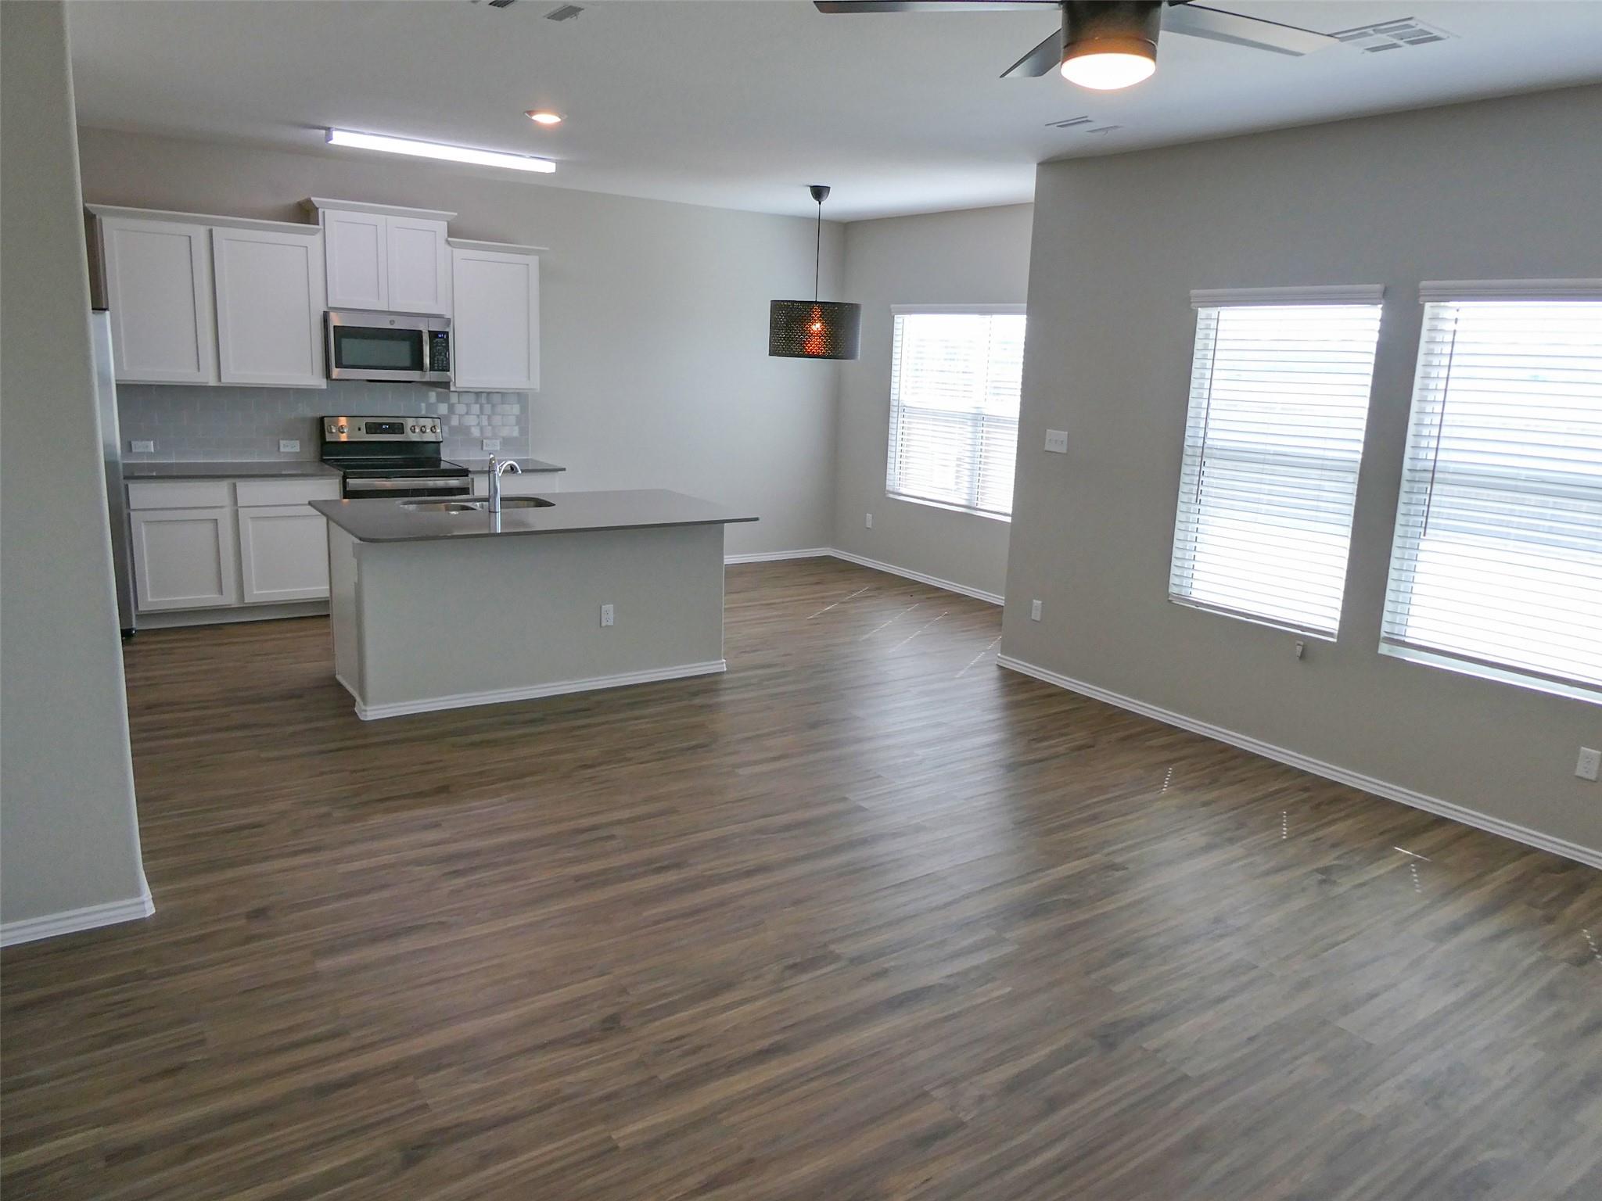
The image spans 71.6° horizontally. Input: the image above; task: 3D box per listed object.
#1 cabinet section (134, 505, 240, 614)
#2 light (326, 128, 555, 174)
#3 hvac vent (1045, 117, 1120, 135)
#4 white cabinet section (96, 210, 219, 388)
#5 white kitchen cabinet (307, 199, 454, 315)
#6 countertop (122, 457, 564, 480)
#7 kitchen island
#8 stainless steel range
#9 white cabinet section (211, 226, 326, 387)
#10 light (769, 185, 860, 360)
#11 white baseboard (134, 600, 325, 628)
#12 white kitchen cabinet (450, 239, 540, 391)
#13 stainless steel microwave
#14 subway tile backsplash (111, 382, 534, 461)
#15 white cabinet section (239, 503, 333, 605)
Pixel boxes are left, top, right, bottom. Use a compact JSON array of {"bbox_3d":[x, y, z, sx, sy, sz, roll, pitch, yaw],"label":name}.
[{"bbox_3d":[-3.675,-0.295,6.569,0.490,0.585,0.550,-6,15,-34],"label":"cabinet section"},{"bbox_3d":[-1.970,-2.495,6.178,1.231,0.074,0.124,-6,15,-35],"label":"light"},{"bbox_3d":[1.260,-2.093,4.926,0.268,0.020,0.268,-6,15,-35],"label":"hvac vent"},{"bbox_3d":[-3.720,-1.709,6.408,0.516,0.911,0.320,-6,15,-34],"label":"white cabinet section"},{"bbox_3d":[-2.635,-2.128,6.974,0.850,0.628,0.362,-6,15,-34],"label":"white kitchen cabinet"},{"bbox_3d":[-2.804,-0.844,6.997,2.540,0.035,0.645,-6,15,-34],"label":"countertop"},{"bbox_3d":[-1.289,0.005,5.526,1.935,0.914,1.110,-6,15,-34],"label":"kitchen island"},{"bbox_3d":[-2.603,-0.562,7.147,0.757,1.177,0.685,-6,15,-35],"label":"stainless steel range"},{"bbox_3d":[-3.241,-1.760,6.726,0.598,0.911,0.320,-6,15,-34],"label":"white cabinet section"},{"bbox_3d":[0.109,-2.135,7.258,0.590,1.074,0.590,3,13,-1],"label":"light"},{"bbox_3d":[-3.310,0.082,6.582,1.092,0.099,0.020,-6,15,-35],"label":"white baseboard"},{"bbox_3d":[-2.082,-1.885,7.431,0.630,0.943,0.362,-6,15,-34],"label":"white kitchen cabinet"},{"bbox_3d":[-2.638,-1.607,7.048,0.753,0.410,0.397,-6,15,-35],"label":"stainless steel microwave"},{"bbox_3d":[-2.974,-1.155,7.199,2.505,0.468,0.017,-6,15,-34],"label":"subway tile backsplash"},{"bbox_3d":[-3.204,-0.344,6.882,0.575,0.585,0.550,-6,15,-34],"label":"white cabinet section"}]

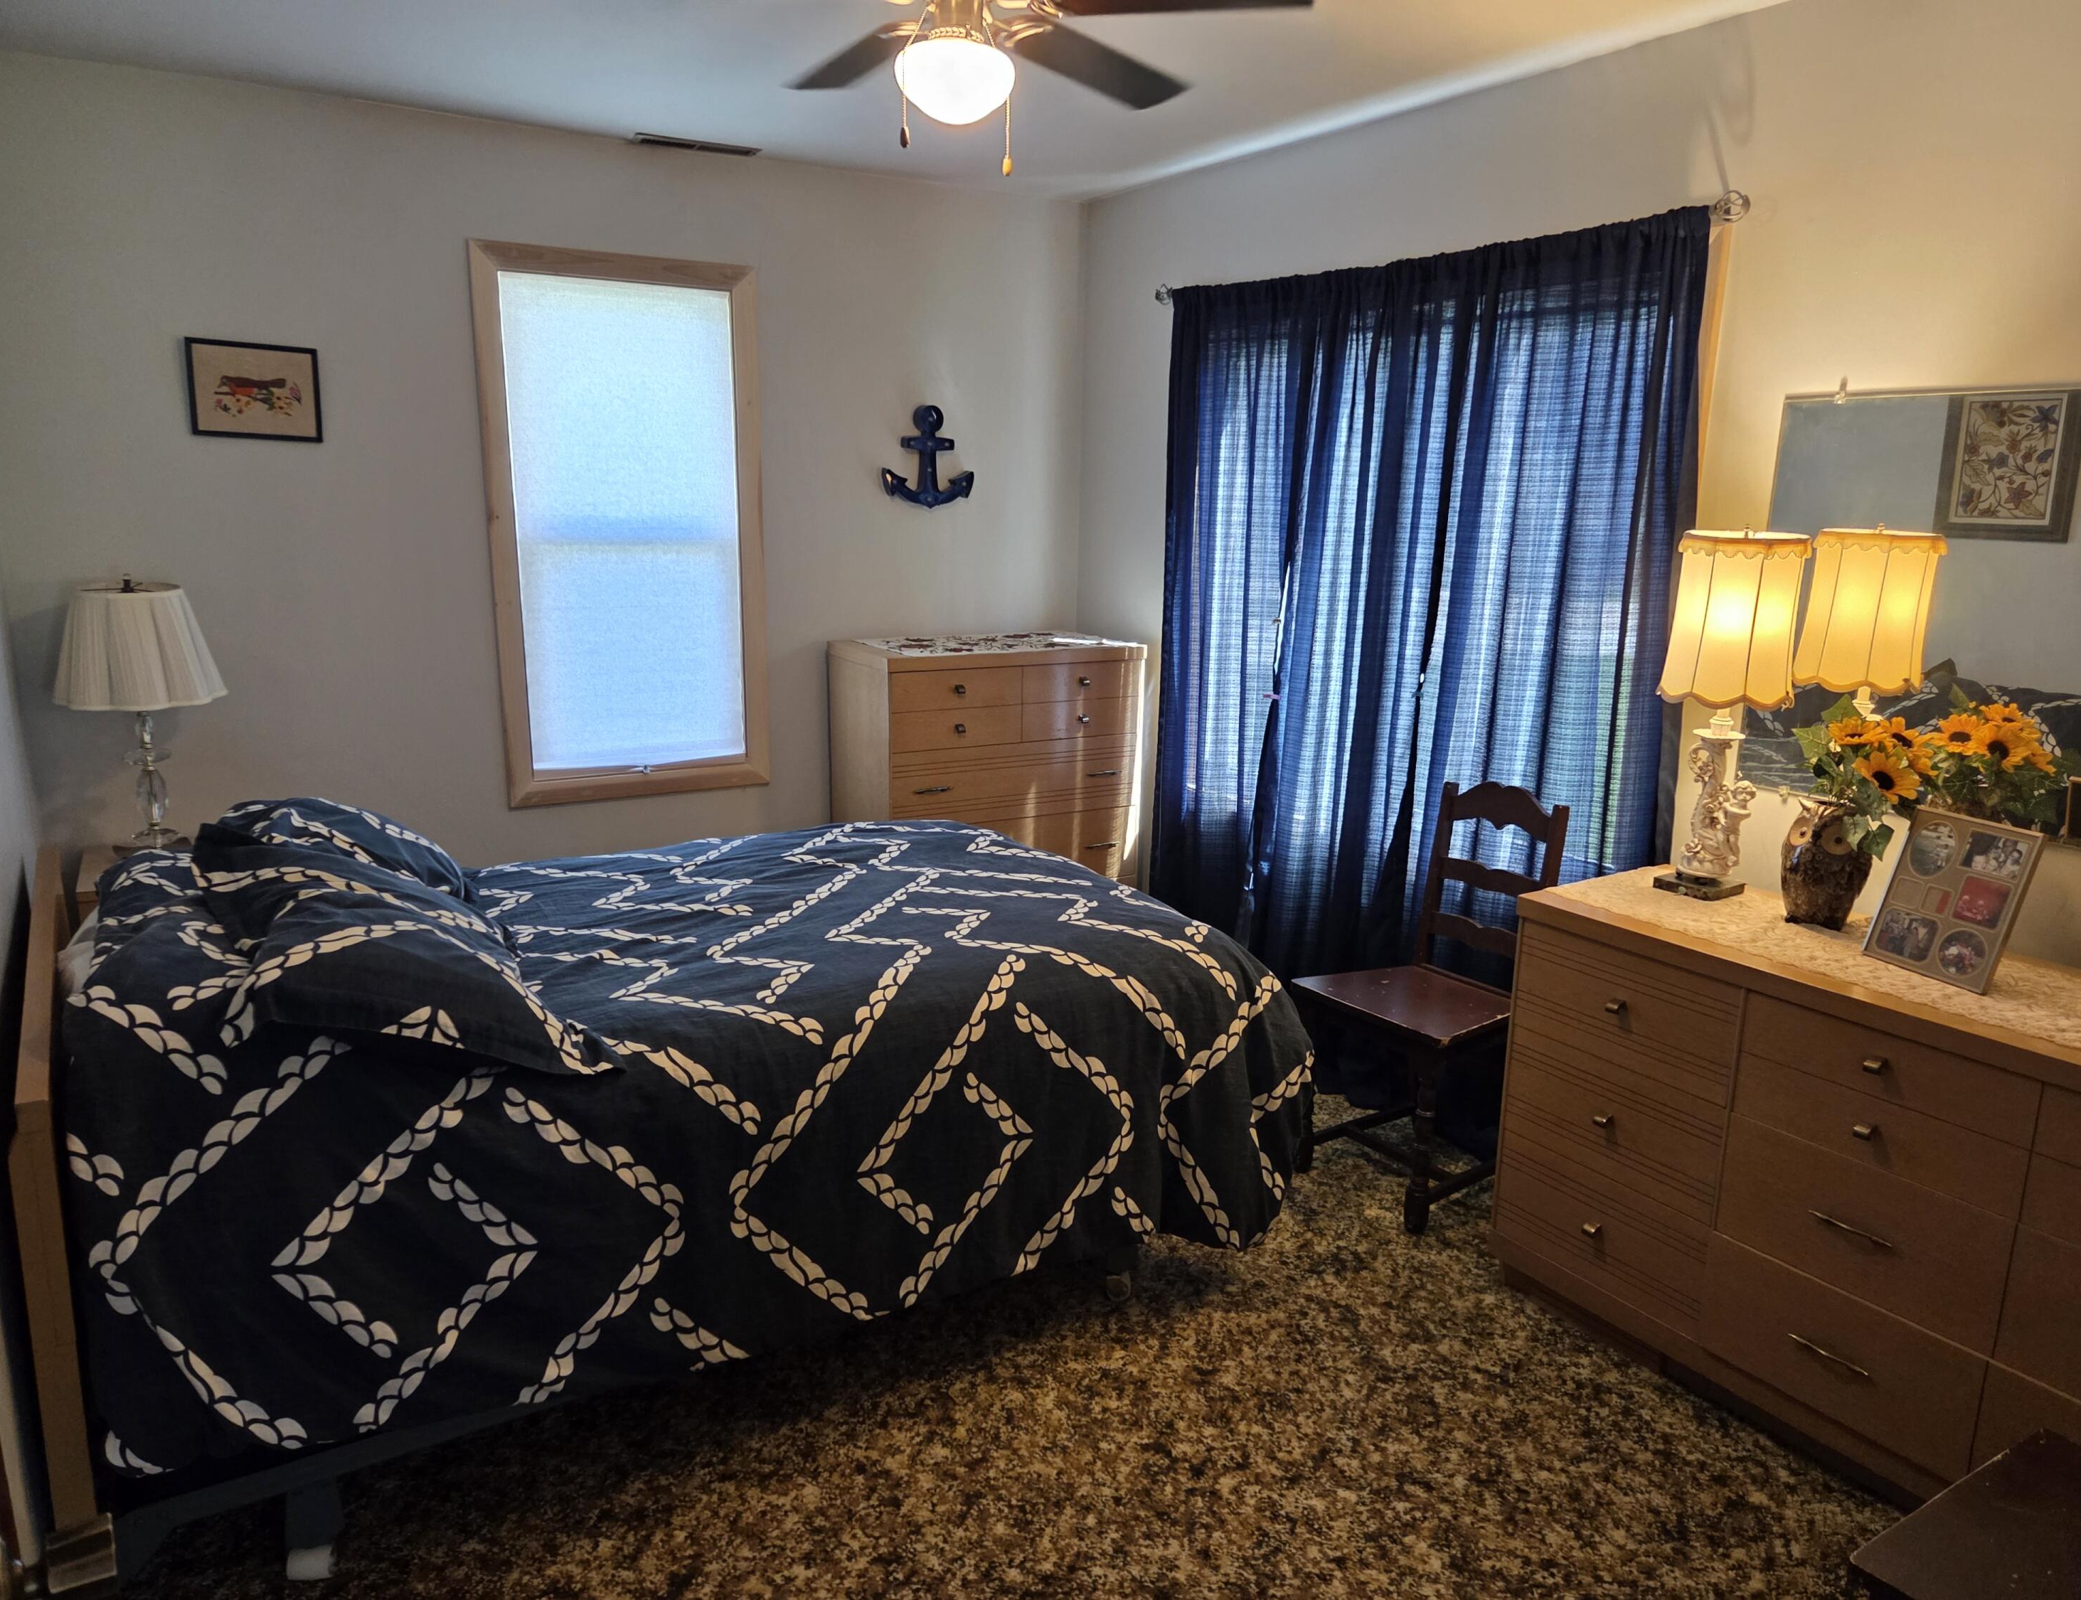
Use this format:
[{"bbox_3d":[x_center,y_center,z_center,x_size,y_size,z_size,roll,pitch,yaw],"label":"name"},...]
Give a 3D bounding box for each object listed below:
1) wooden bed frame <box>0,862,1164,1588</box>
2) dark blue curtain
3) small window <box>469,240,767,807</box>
[{"bbox_3d":[-0.885,0.545,2.921,1.844,0.817,1.439,-7,15,-31],"label":"wooden bed frame"},{"bbox_3d":[0.819,-0.253,3.598,0.120,2.127,1.622,-8,15,-34],"label":"dark blue curtain"},{"bbox_3d":[-1.151,-0.744,3.995,0.767,1.495,0.080,-7,15,-31],"label":"small window"}]

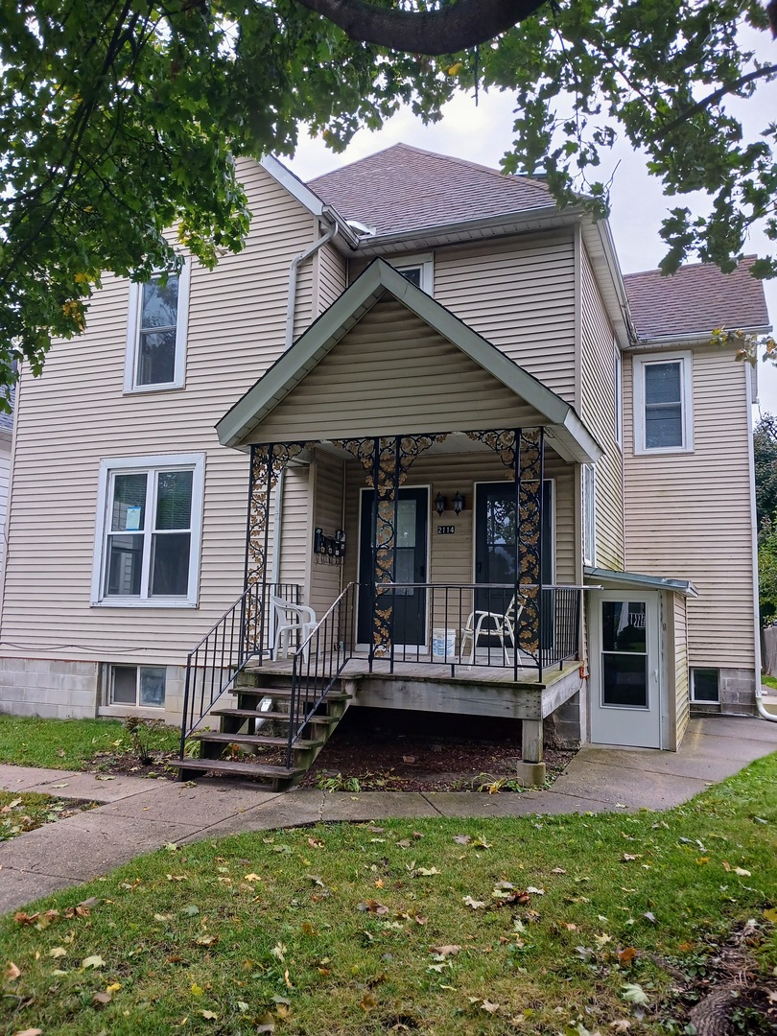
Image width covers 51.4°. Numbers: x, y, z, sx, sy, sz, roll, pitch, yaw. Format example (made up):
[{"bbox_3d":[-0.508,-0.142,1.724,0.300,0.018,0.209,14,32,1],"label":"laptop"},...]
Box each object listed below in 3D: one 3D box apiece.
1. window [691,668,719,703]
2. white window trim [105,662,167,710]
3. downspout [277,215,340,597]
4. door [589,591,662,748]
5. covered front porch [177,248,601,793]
[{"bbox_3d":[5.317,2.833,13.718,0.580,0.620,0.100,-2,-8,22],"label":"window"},{"bbox_3d":[-3.357,2.232,10.745,0.960,0.560,0.100,-2,-8,22],"label":"white window trim"},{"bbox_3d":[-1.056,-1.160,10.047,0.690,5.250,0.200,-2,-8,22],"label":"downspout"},{"bbox_3d":[2.910,1.842,9.961,0.850,1.890,0.080,-2,-8,22],"label":"door"},{"bbox_3d":[0.058,-0.072,8.437,3.840,5.150,3.680,-2,-8,22],"label":"covered front porch"}]

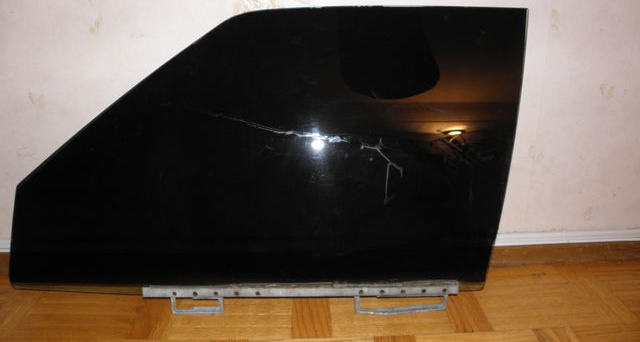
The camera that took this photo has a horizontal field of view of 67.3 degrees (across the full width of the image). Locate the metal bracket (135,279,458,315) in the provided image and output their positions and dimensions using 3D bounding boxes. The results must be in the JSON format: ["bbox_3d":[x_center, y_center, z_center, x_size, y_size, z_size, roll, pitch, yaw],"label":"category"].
[{"bbox_3d":[-0.034,0.219,0.830,0.540,0.057,0.030,-1,2,-1],"label":"metal bracket"}]

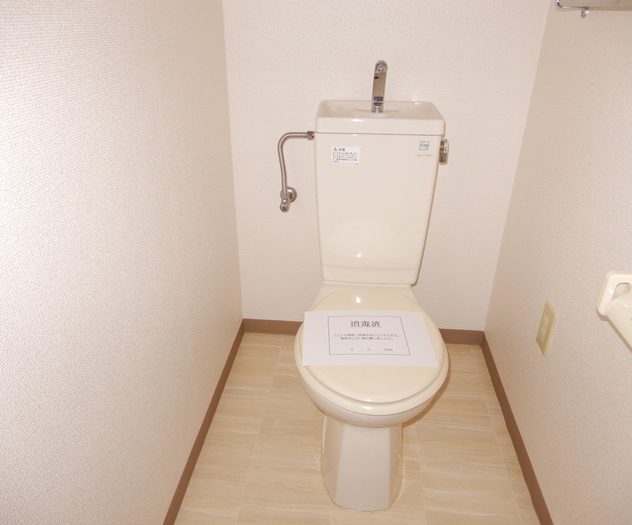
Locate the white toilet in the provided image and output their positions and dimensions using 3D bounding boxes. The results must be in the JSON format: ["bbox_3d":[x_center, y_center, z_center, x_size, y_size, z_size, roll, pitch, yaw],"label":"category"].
[{"bbox_3d":[0.146,0.092,1.263,0.368,0.853,0.735,3,28,4],"label":"white toilet"}]

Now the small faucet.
[{"bbox_3d":[0.164,-0.444,1.240,0.032,0.132,0.090,3,28,4],"label":"small faucet"}]

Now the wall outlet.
[{"bbox_3d":[0.563,0.164,1.188,0.009,0.118,0.068,3,28,4],"label":"wall outlet"}]

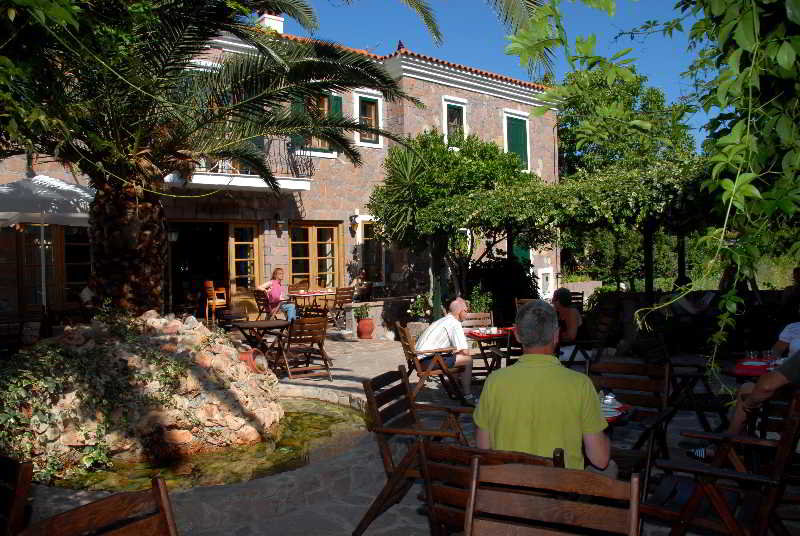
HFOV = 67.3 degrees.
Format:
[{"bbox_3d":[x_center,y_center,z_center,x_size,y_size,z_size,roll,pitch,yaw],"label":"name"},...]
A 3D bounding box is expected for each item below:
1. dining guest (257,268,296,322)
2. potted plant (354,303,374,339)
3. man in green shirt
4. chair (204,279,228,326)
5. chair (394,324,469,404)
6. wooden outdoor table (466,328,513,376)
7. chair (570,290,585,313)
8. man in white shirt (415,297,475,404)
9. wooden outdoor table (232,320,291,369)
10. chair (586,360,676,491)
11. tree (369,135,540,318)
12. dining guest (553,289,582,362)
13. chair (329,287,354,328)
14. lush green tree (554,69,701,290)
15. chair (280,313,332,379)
[{"bbox_3d":[-2.795,0.626,13.600,0.820,1.250,0.500,-2,1,-22],"label":"dining guest"},{"bbox_3d":[-0.765,1.130,12.950,0.430,0.780,0.430,-2,0,0],"label":"potted plant"},{"bbox_3d":[0.664,0.842,2.780,0.560,1.330,0.820,-1,1,18],"label":"man in green shirt"},{"bbox_3d":[-4.145,0.811,13.500,0.480,0.920,0.460,-1,1,18],"label":"chair"},{"bbox_3d":[0.349,1.014,6.650,0.600,0.880,0.540,-2,1,-22],"label":"chair"},{"bbox_3d":[0.970,1.136,7.050,0.770,0.730,0.770,-2,0,34],"label":"wooden outdoor table"},{"bbox_3d":[3.089,0.873,10.700,0.540,0.880,0.580,-1,1,18],"label":"chair"},{"bbox_3d":[0.500,0.917,6.500,0.760,1.190,0.520,-2,0,-29],"label":"man in white shirt"},{"bbox_3d":[-2.155,1.115,9.150,0.720,0.740,0.720,-2,1,-30],"label":"wooden outdoor table"},{"bbox_3d":[1.385,1.035,3.580,0.560,0.880,0.600,-1,1,14],"label":"chair"},{"bbox_3d":[1.090,-0.575,11.800,3.250,3.850,3.000,-2,1,0],"label":"tree"},{"bbox_3d":[1.780,0.850,6.800,0.680,1.250,0.470,-2,0,18],"label":"dining guest"},{"bbox_3d":[-1.320,0.880,13.250,0.600,0.880,0.580,-2,0,-28],"label":"chair"},{"bbox_3d":[7.550,-2.850,20.000,4.900,7.600,4.700,-2,0,0],"label":"lush green tree"},{"bbox_3d":[-1.400,1.145,8.700,0.600,0.880,0.620,-2,0,-24],"label":"chair"}]

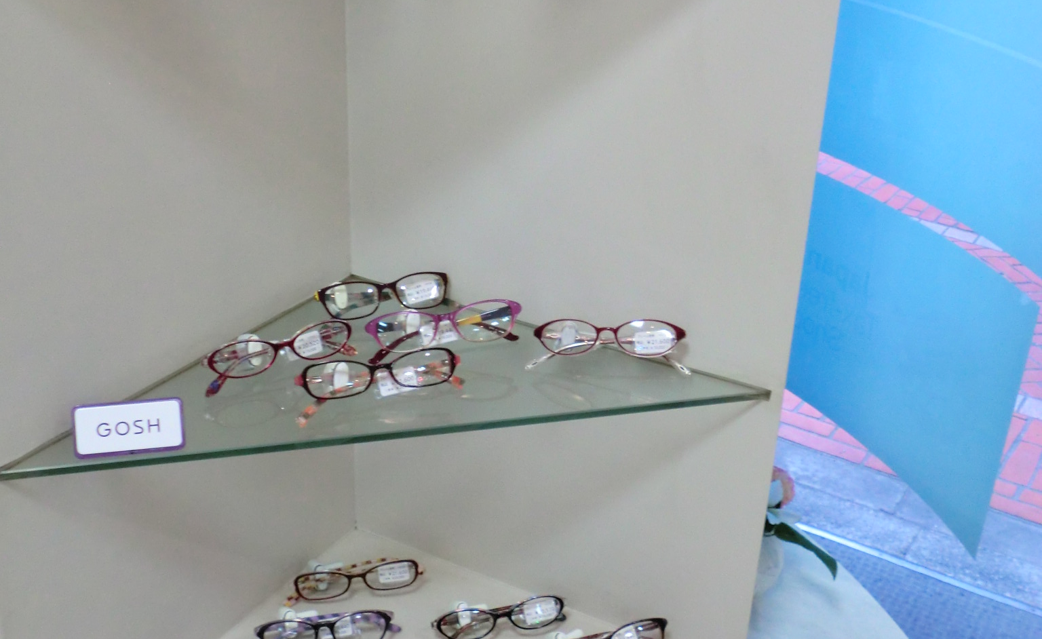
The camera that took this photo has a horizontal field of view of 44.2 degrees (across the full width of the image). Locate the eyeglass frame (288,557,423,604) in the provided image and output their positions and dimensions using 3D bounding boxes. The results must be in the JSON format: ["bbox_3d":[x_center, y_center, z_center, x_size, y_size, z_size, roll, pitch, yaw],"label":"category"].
[{"bbox_3d":[-0.166,0.267,1.308,0.133,0.040,0.036,-5,8,-15],"label":"eyeglass frame"}]

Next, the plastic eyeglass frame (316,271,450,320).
[{"bbox_3d":[-0.130,-0.024,1.203,0.132,0.044,0.041,-7,14,-20],"label":"plastic eyeglass frame"}]

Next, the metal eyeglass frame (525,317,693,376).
[{"bbox_3d":[0.078,0.023,1.131,0.140,0.042,0.036,1,7,-3],"label":"metal eyeglass frame"}]

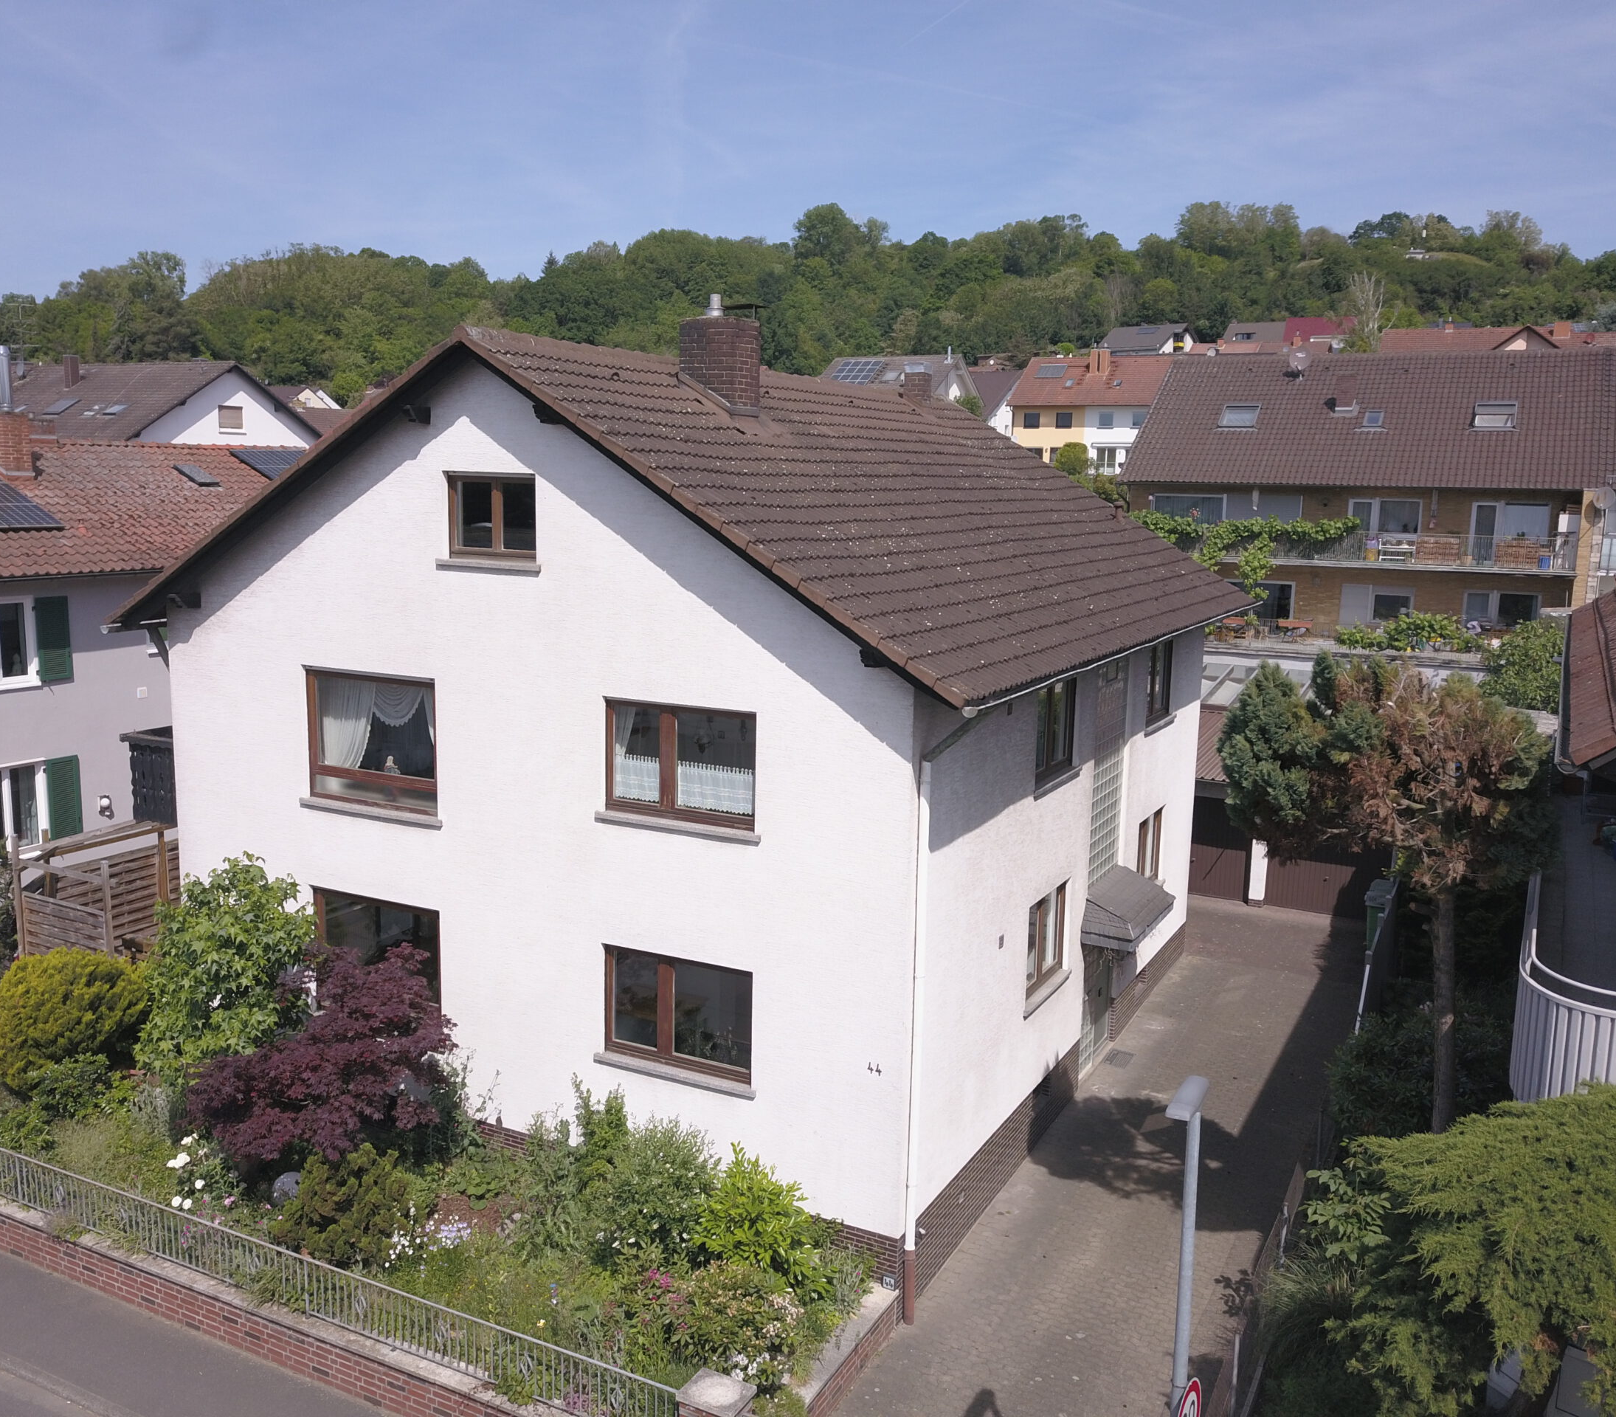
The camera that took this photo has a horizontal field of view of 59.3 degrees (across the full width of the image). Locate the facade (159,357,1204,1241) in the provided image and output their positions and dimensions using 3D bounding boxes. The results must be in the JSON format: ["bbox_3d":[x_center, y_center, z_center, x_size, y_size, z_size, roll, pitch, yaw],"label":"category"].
[{"bbox_3d":[-0.673,-0.296,21.775,10.491,8.887,12.889,5,10,27],"label":"facade"}]

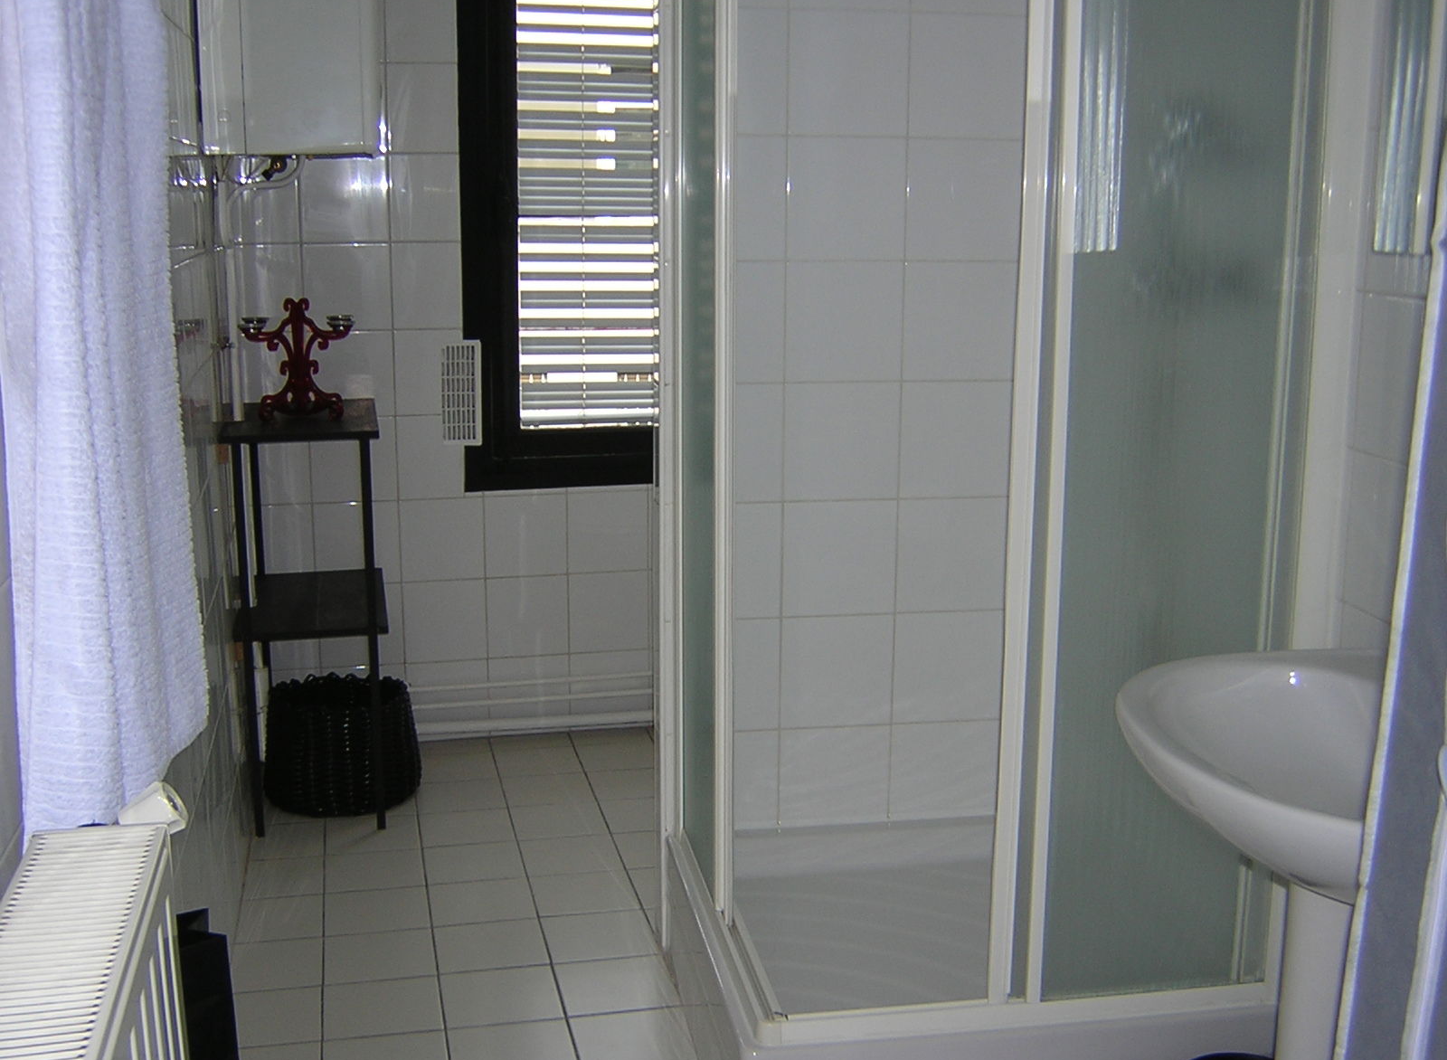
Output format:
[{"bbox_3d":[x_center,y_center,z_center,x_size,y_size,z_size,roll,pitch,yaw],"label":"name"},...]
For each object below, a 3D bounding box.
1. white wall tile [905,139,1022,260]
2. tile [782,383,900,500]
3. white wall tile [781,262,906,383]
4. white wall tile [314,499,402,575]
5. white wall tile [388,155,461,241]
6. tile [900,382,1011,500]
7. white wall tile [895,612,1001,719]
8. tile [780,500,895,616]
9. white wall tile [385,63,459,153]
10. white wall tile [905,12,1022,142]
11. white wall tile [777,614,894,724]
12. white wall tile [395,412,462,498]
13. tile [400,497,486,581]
[{"bbox_3d":[0.393,-0.543,2.486,0.200,0.200,0.010,-2,12,-13],"label":"white wall tile"},{"bbox_3d":[0.200,-0.149,2.536,0.200,0.200,0.010,-1,12,-9],"label":"tile"},{"bbox_3d":[0.202,-0.346,2.512,0.200,0.200,0.010,-2,10,-13],"label":"white wall tile"},{"bbox_3d":[-0.858,0.032,3.533,0.200,0.200,0.010,-2,12,-13],"label":"white wall tile"},{"bbox_3d":[-0.678,-0.757,3.423,0.168,0.200,0.010,-3,12,-14],"label":"white wall tile"},{"bbox_3d":[0.400,-0.156,2.593,0.200,0.200,0.010,-2,10,-13],"label":"tile"},{"bbox_3d":[0.398,0.238,2.662,0.200,0.200,0.010,-2,10,-13],"label":"white wall tile"},{"bbox_3d":[0.200,0.048,2.581,0.200,0.200,0.010,-2,10,-13],"label":"tile"},{"bbox_3d":[-0.674,-0.948,3.382,0.168,0.200,0.010,-3,12,-14],"label":"white wall tile"},{"bbox_3d":[0.404,-0.747,2.489,0.200,0.200,0.010,-2,10,-13],"label":"white wall tile"},{"bbox_3d":[0.197,0.246,2.618,0.200,0.200,0.010,-1,12,-9],"label":"white wall tile"},{"bbox_3d":[-0.691,-0.173,3.582,0.164,0.200,0.010,-2,10,-13],"label":"white wall tile"},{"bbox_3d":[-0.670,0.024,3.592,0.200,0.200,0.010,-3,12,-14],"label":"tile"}]

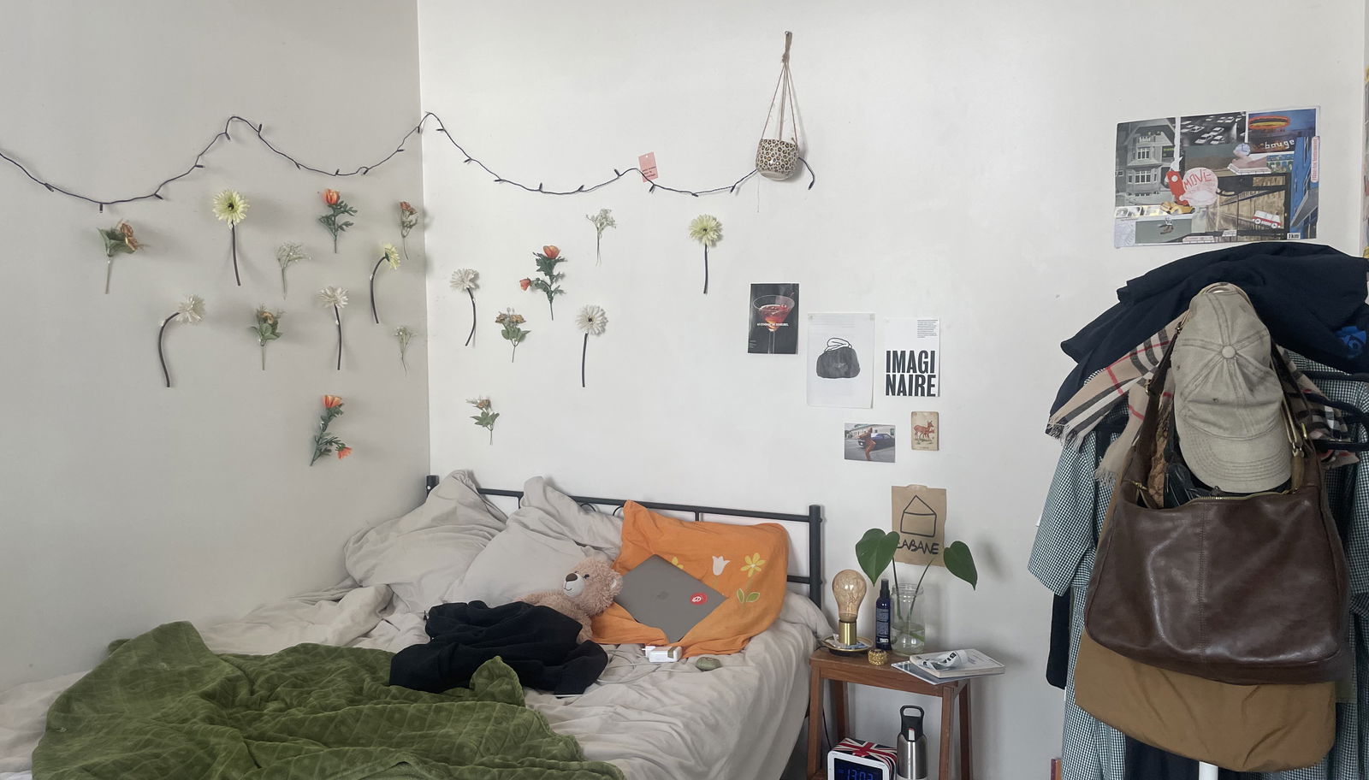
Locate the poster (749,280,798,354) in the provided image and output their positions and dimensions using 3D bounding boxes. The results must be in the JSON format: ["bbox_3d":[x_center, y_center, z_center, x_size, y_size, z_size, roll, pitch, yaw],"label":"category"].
[{"bbox_3d":[0.256,-0.205,2.962,0.153,0.201,0.008,4,5,28],"label":"poster"}]

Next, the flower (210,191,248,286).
[{"bbox_3d":[-1.249,-0.416,2.829,0.065,0.265,0.085,1,4,28],"label":"flower"}]

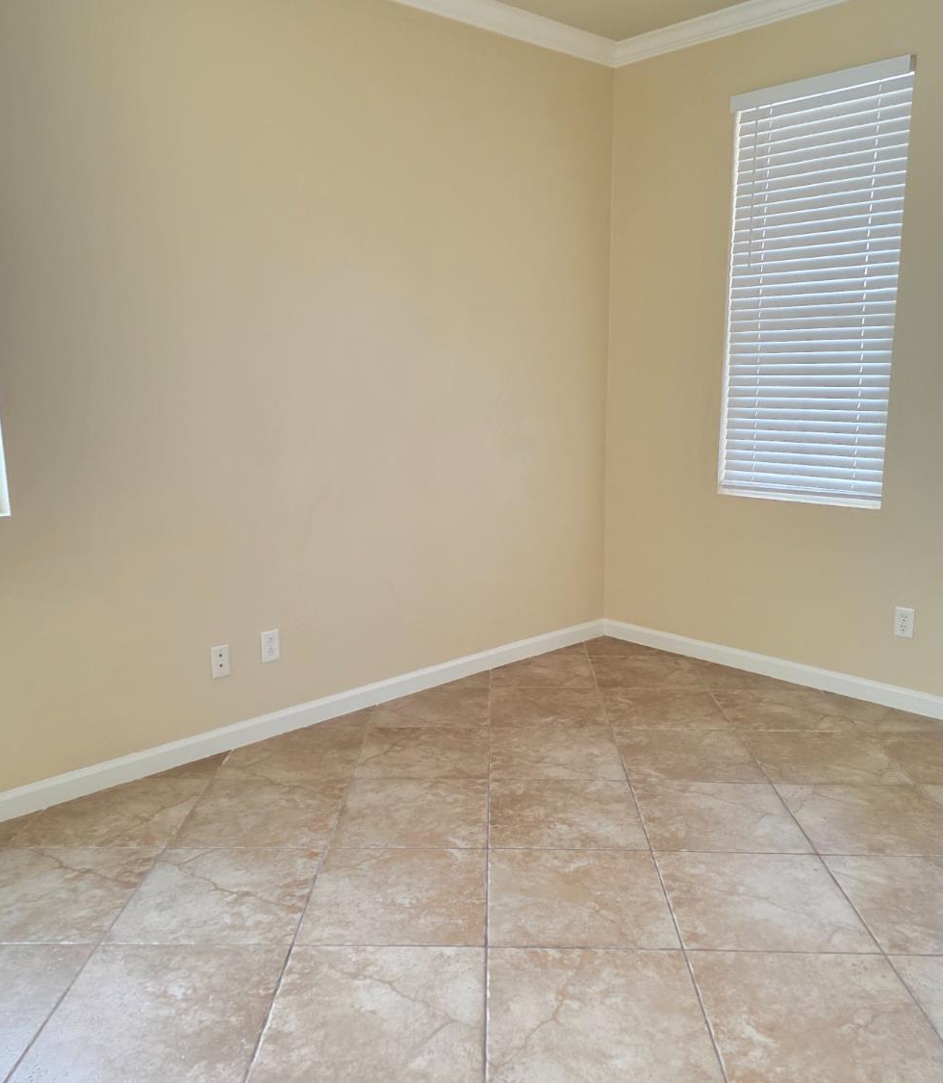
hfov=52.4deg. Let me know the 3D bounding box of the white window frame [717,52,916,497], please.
[{"bbox_3d":[1.347,-0.993,3.855,0.070,1.610,0.728,-10,14,-43],"label":"white window frame"}]

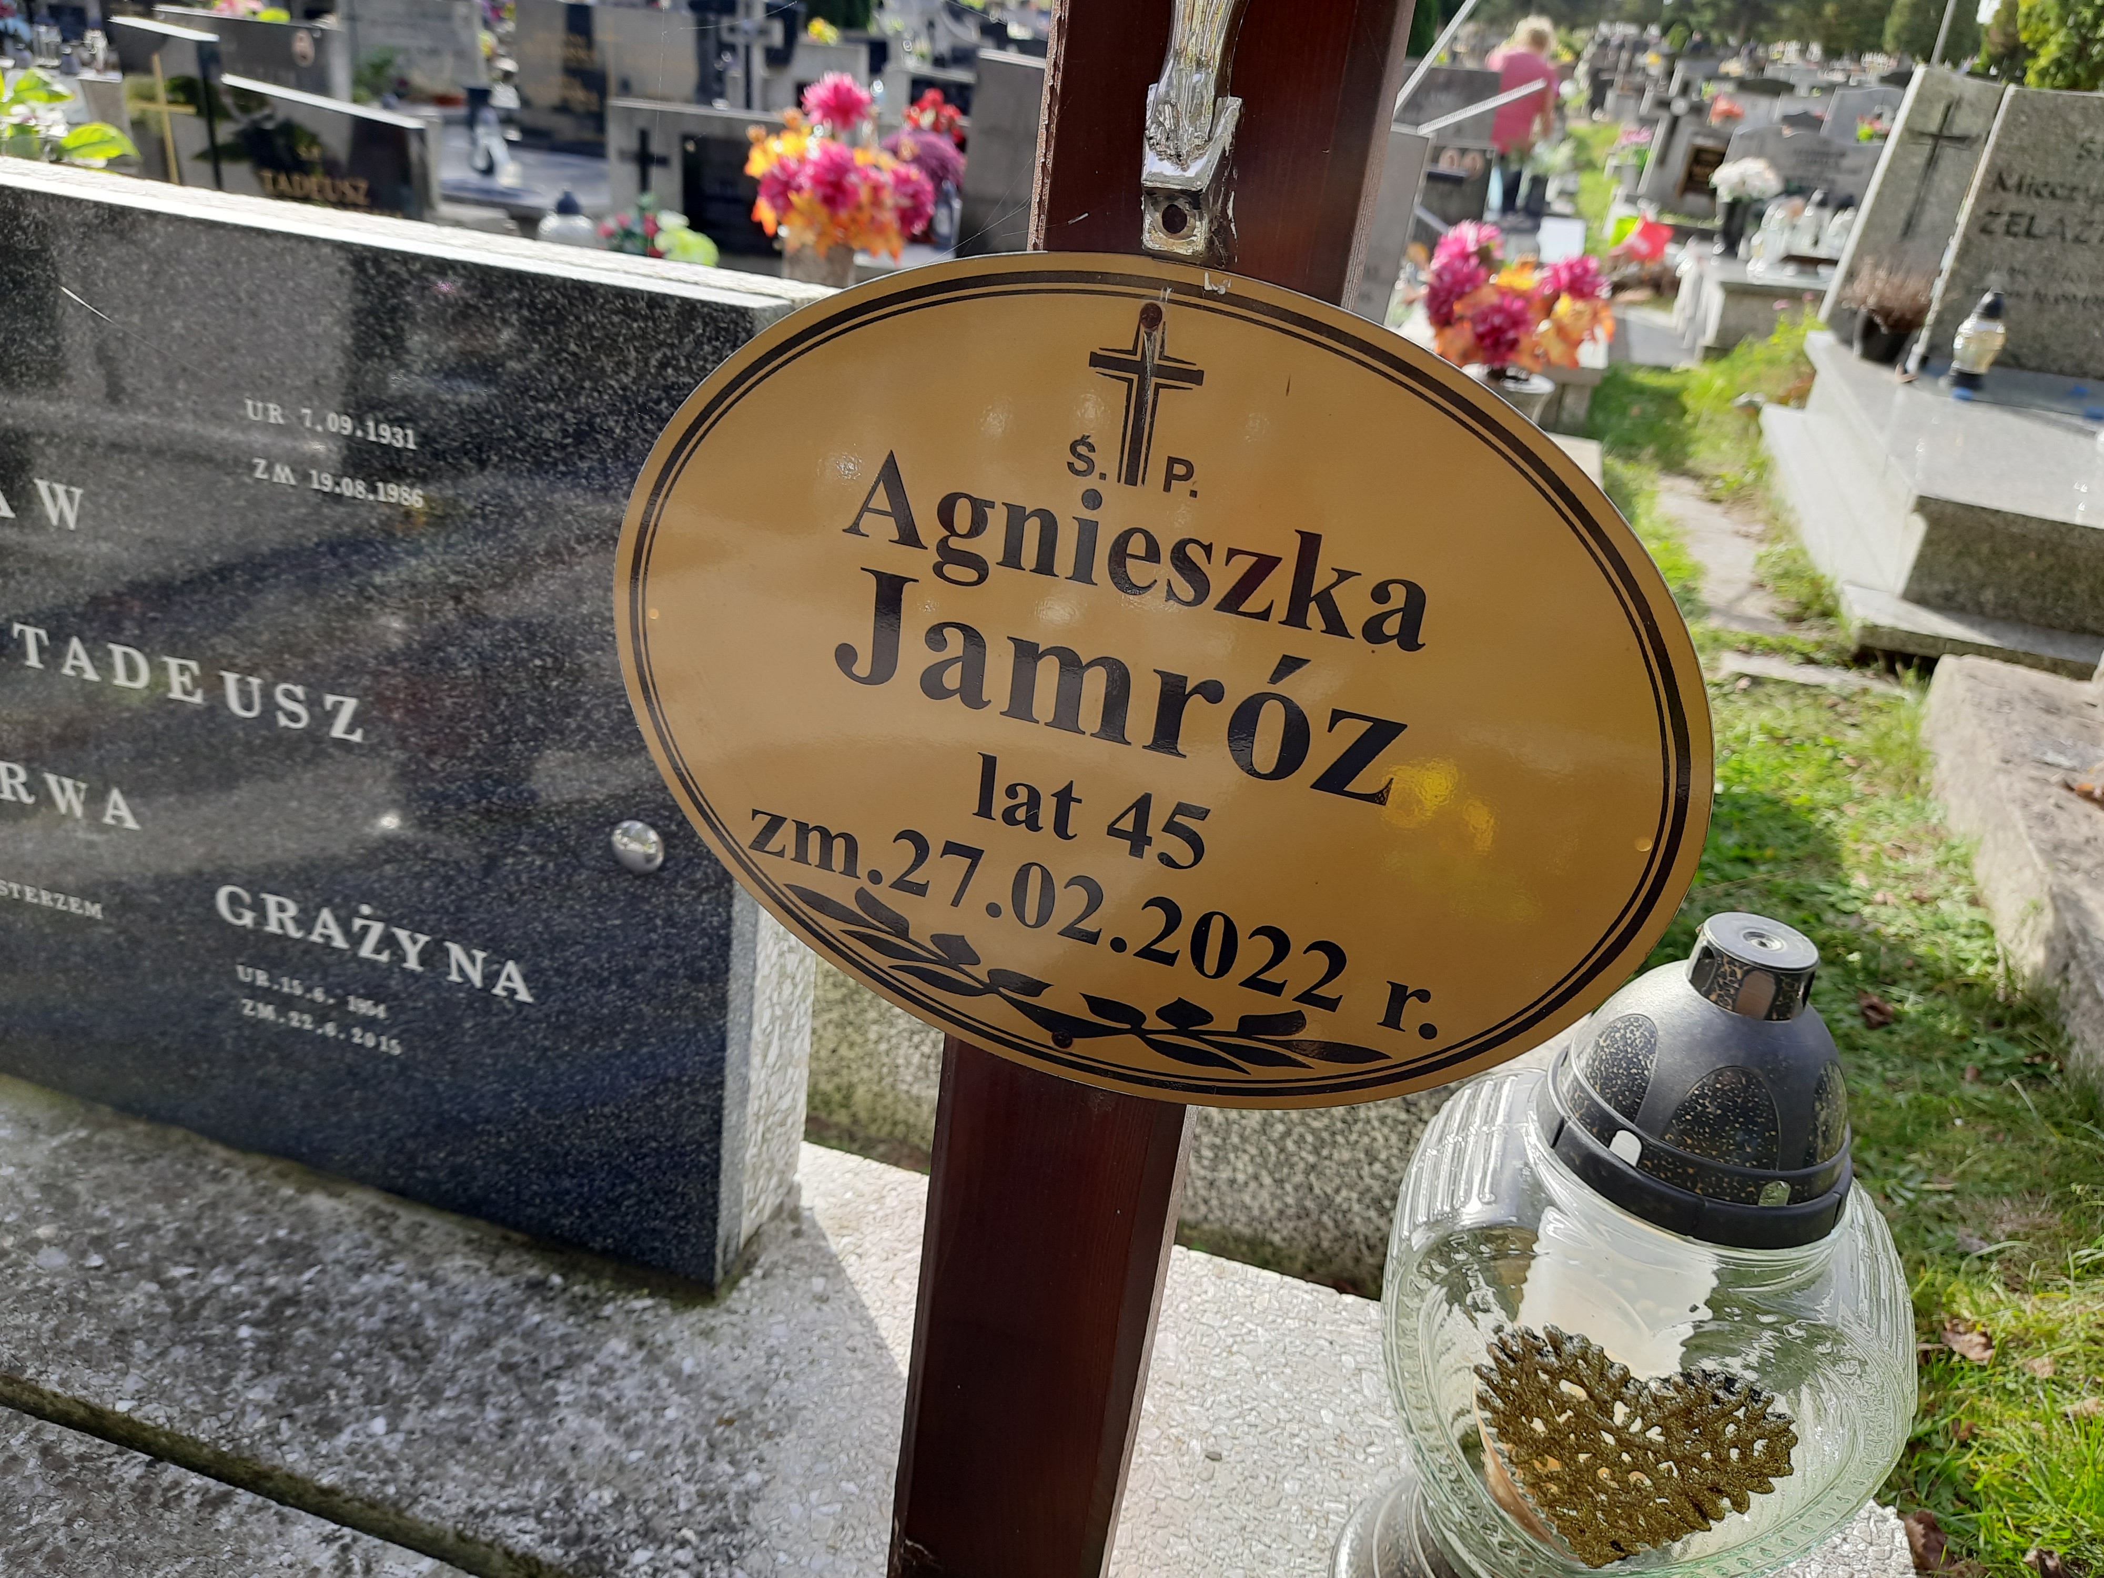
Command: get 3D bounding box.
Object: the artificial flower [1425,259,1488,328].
[{"bbox_3d":[0.720,-0.881,2.700,0.100,0.122,0.112,-20,38,-41],"label":"artificial flower"}]

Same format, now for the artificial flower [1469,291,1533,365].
[{"bbox_3d":[0.786,-0.806,2.660,0.115,0.130,0.095,13,28,12],"label":"artificial flower"}]

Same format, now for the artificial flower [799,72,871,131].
[{"bbox_3d":[-0.400,-1.275,2.820,0.128,0.110,0.105,2,28,-9],"label":"artificial flower"}]

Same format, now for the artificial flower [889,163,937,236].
[{"bbox_3d":[-0.254,-1.078,2.780,0.110,0.125,0.100,-20,38,-41],"label":"artificial flower"}]

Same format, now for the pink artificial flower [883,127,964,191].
[{"bbox_3d":[-0.253,-1.243,3.000,0.155,0.130,0.140,3,28,-6],"label":"pink artificial flower"}]

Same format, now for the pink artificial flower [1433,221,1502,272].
[{"bbox_3d":[0.755,-0.987,2.760,0.120,0.105,0.105,17,29,20],"label":"pink artificial flower"}]

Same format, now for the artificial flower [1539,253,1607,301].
[{"bbox_3d":[0.934,-0.912,2.720,0.120,0.095,0.110,5,28,-4],"label":"artificial flower"}]

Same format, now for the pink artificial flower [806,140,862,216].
[{"bbox_3d":[-0.396,-1.105,2.750,0.115,0.135,0.095,2,28,-9],"label":"pink artificial flower"}]

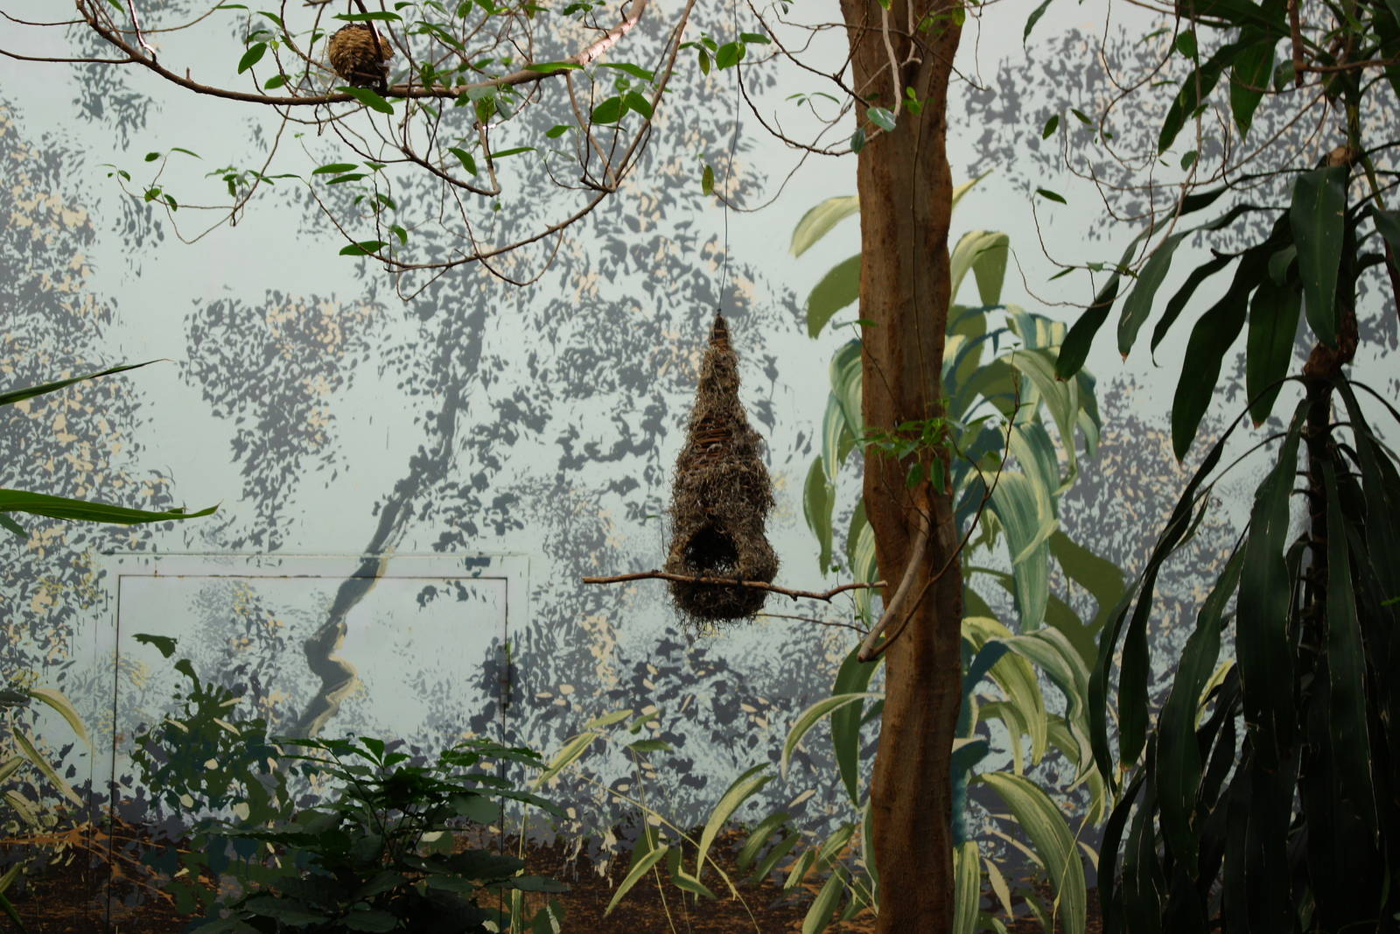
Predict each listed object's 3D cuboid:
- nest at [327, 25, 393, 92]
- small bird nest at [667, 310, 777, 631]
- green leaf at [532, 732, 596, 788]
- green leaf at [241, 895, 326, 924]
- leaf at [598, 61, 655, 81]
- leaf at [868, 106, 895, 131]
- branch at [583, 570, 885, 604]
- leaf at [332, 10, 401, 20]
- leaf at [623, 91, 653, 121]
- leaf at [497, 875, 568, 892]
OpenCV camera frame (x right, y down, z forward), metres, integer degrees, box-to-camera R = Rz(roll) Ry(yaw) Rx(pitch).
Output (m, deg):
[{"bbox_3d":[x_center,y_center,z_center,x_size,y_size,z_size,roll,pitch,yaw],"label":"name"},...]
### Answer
[{"bbox_3d":[-0.552,-0.667,5.200,0.107,0.107,0.107,1,-7,-3],"label":"nest"},{"bbox_3d":[0.036,0.003,5.300,0.187,0.512,0.185,1,-7,0],"label":"small bird nest"},{"bbox_3d":[-0.316,0.684,7.450,0.197,0.043,0.030,-41,-5,-5],"label":"green leaf"},{"bbox_3d":[-0.770,0.819,5.900,0.158,0.051,0.080,1,-7,0],"label":"green leaf"},{"bbox_3d":[-0.121,-0.645,5.200,0.094,0.013,0.034,14,-22,0],"label":"leaf"},{"bbox_3d":[0.290,-0.557,5.100,0.053,0.036,0.012,34,-26,11],"label":"leaf"},{"bbox_3d":[0.060,0.211,5.650,0.541,0.054,0.070,1,-7,0],"label":"branch"},{"bbox_3d":[-0.593,-0.808,5.700,0.121,0.020,0.045,1,-7,0],"label":"leaf"},{"bbox_3d":[-0.111,-0.645,5.700,0.053,0.053,0.040,1,-7,0],"label":"leaf"},{"bbox_3d":[-0.280,0.695,5.300,0.134,0.015,0.045,3,25,13],"label":"leaf"}]

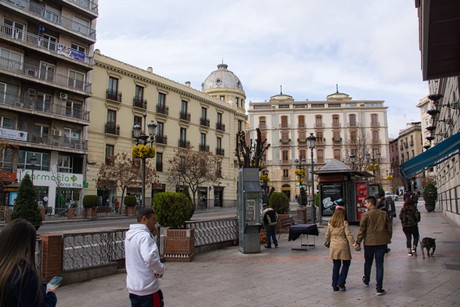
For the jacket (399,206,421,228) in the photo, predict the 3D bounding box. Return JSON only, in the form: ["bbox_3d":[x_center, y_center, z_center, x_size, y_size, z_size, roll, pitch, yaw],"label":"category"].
[{"bbox_3d":[5.049,1.788,9.646,0.580,0.605,0.340,-4,-9,25],"label":"jacket"}]

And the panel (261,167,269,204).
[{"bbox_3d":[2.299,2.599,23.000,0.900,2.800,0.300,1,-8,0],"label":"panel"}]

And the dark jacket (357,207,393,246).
[{"bbox_3d":[2.688,1.358,6.420,0.620,0.730,0.360,-3,-8,24],"label":"dark jacket"}]

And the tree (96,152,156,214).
[{"bbox_3d":[-9.414,2.762,31.924,5.500,5.767,5.200,0,-8,0],"label":"tree"}]

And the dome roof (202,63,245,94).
[{"bbox_3d":[-1.064,-12.279,56.500,6.700,5.300,6.700,1,-8,0],"label":"dome roof"}]

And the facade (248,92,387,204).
[{"bbox_3d":[19.047,-0.867,78.431,28.650,23.260,14.000,0,-8,7],"label":"facade"}]

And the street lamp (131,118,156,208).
[{"bbox_3d":[-4.719,1.058,19.339,1.600,5.949,1.000,-7,-10,41],"label":"street lamp"}]

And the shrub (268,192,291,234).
[{"bbox_3d":[2.145,2.550,14.891,0.950,1.724,0.950,0,-8,0],"label":"shrub"}]

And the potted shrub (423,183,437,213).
[{"bbox_3d":[15.898,3.506,27.500,1.120,2.380,1.120,1,-8,0],"label":"potted shrub"}]

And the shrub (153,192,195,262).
[{"bbox_3d":[-1.554,1.943,9.321,1.080,1.769,1.050,0,-8,0],"label":"shrub"}]

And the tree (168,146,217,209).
[{"bbox_3d":[-4.727,3.088,43.500,6.400,7.800,6.200,1,-8,0],"label":"tree"}]

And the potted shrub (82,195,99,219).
[{"bbox_3d":[-11.107,4.206,27.483,1.150,1.870,1.150,-7,-10,41],"label":"potted shrub"}]

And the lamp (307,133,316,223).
[{"bbox_3d":[4.451,1.290,18.802,0.520,4.957,0.520,0,-8,0],"label":"lamp"}]

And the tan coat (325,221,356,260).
[{"bbox_3d":[2.161,1.702,6.750,0.570,0.770,0.360,-3,-8,22],"label":"tan coat"}]

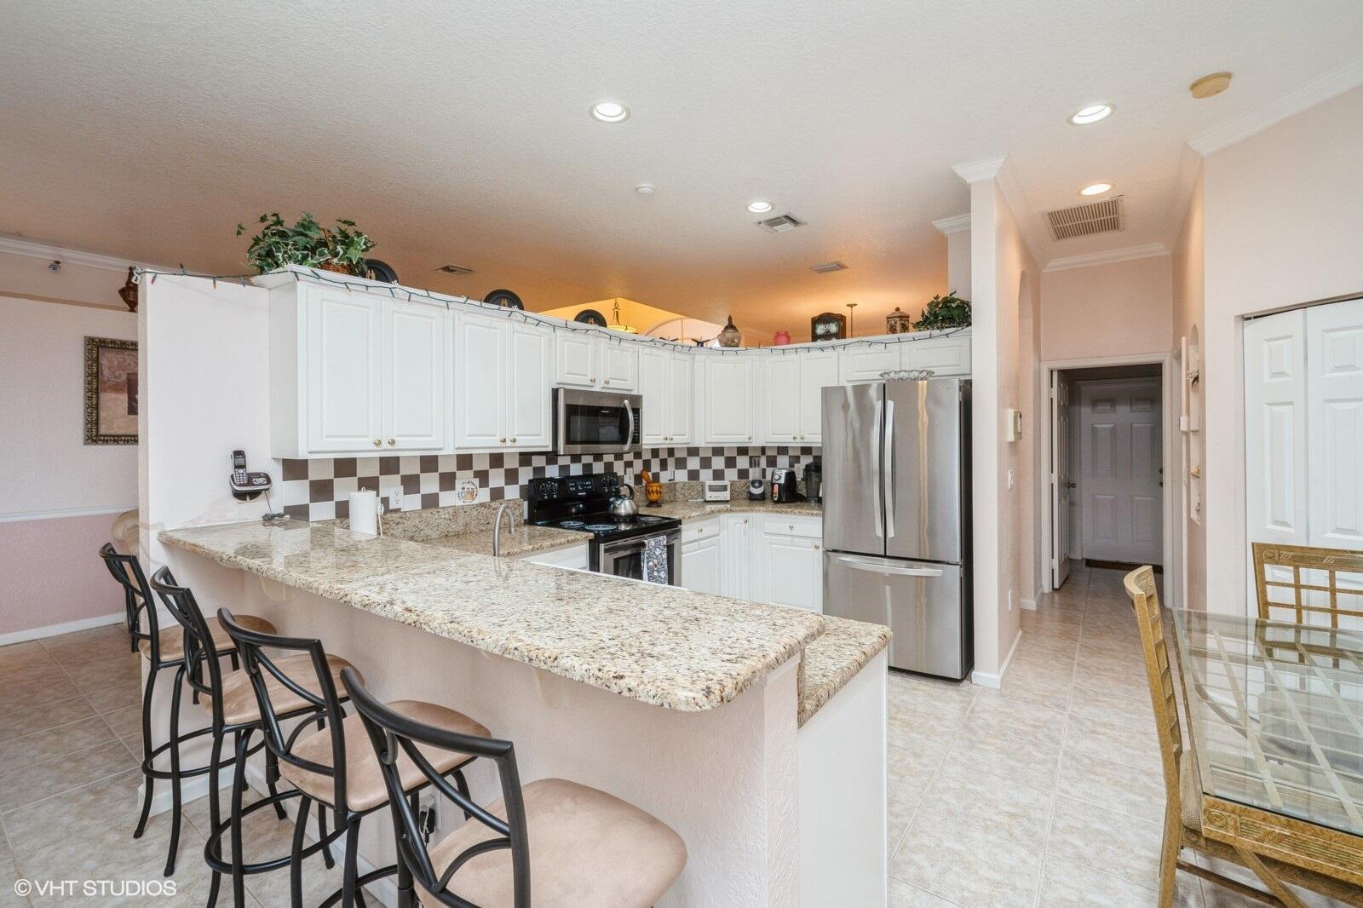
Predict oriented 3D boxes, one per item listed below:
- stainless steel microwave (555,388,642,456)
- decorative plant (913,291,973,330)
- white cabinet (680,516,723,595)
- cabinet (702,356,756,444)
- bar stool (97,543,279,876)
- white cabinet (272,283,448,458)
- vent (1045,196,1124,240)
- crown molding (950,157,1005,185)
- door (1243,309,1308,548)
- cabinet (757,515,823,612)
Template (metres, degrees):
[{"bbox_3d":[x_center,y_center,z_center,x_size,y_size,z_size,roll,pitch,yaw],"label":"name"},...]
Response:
[{"bbox_3d":[-0.637,-0.195,3.773,0.390,0.409,0.764,0,1,36],"label":"stainless steel microwave"},{"bbox_3d":[1.857,-0.951,3.903,0.450,0.280,0.340,1,2,38],"label":"decorative plant"},{"bbox_3d":[-0.121,0.904,4.274,0.640,0.872,0.580,0,1,36],"label":"white cabinet"},{"bbox_3d":[0.359,-0.444,4.799,0.520,0.750,0.320,-1,1,-8],"label":"cabinet"},{"bbox_3d":[-1.792,0.867,2.095,0.440,1.100,0.490,0,1,37],"label":"bar stool"},{"bbox_3d":[-1.486,-0.356,2.670,0.320,0.741,0.672,0,1,36],"label":"white cabinet"},{"bbox_3d":[2.948,-1.695,4.147,0.460,0.025,0.780,1,2,38],"label":"vent"},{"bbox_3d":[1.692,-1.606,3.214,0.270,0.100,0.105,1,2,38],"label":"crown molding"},{"bbox_3d":[2.868,0.333,2.735,0.035,2.015,0.290,-1,2,-1],"label":"door"},{"bbox_3d":[0.982,0.883,4.427,0.490,0.870,0.590,0,1,37],"label":"cabinet"}]

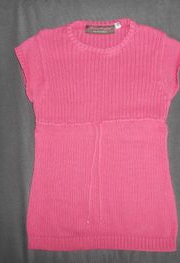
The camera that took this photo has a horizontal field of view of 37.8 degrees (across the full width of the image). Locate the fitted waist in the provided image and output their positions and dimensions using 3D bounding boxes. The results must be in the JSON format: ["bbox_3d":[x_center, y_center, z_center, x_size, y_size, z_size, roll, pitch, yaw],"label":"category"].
[{"bbox_3d":[0.029,-0.028,0.732,0.362,0.018,0.028,0,87,0],"label":"fitted waist"}]

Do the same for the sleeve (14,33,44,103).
[{"bbox_3d":[-0.173,-0.180,0.740,0.084,0.022,0.197,0,87,0],"label":"sleeve"}]

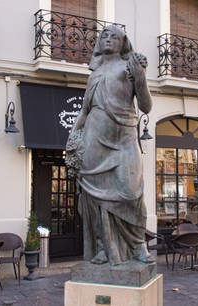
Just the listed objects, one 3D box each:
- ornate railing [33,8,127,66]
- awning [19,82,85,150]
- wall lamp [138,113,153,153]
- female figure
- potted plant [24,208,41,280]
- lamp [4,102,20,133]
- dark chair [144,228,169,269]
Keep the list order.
[{"bbox_3d":[-0.367,-2.275,10.275,1.950,0.960,0.360,3,-5,-30],"label":"ornate railing"},{"bbox_3d":[-0.344,-0.664,9.813,2.470,1.280,0.360,3,-5,-30],"label":"awning"},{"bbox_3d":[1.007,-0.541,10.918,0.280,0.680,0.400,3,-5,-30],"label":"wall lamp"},{"bbox_3d":[0.155,-0.052,5.961,0.950,2.760,0.720,-1,-4,20],"label":"female figure"},{"bbox_3d":[-1.240,1.735,9.349,0.330,1.260,0.330,0,-4,0],"label":"potted plant"},{"bbox_3d":[-1.605,-0.640,9.034,0.280,0.550,0.410,3,-5,-30],"label":"lamp"},{"bbox_3d":[1.134,2.013,10.441,0.610,0.830,0.580,2,-5,-25],"label":"dark chair"}]

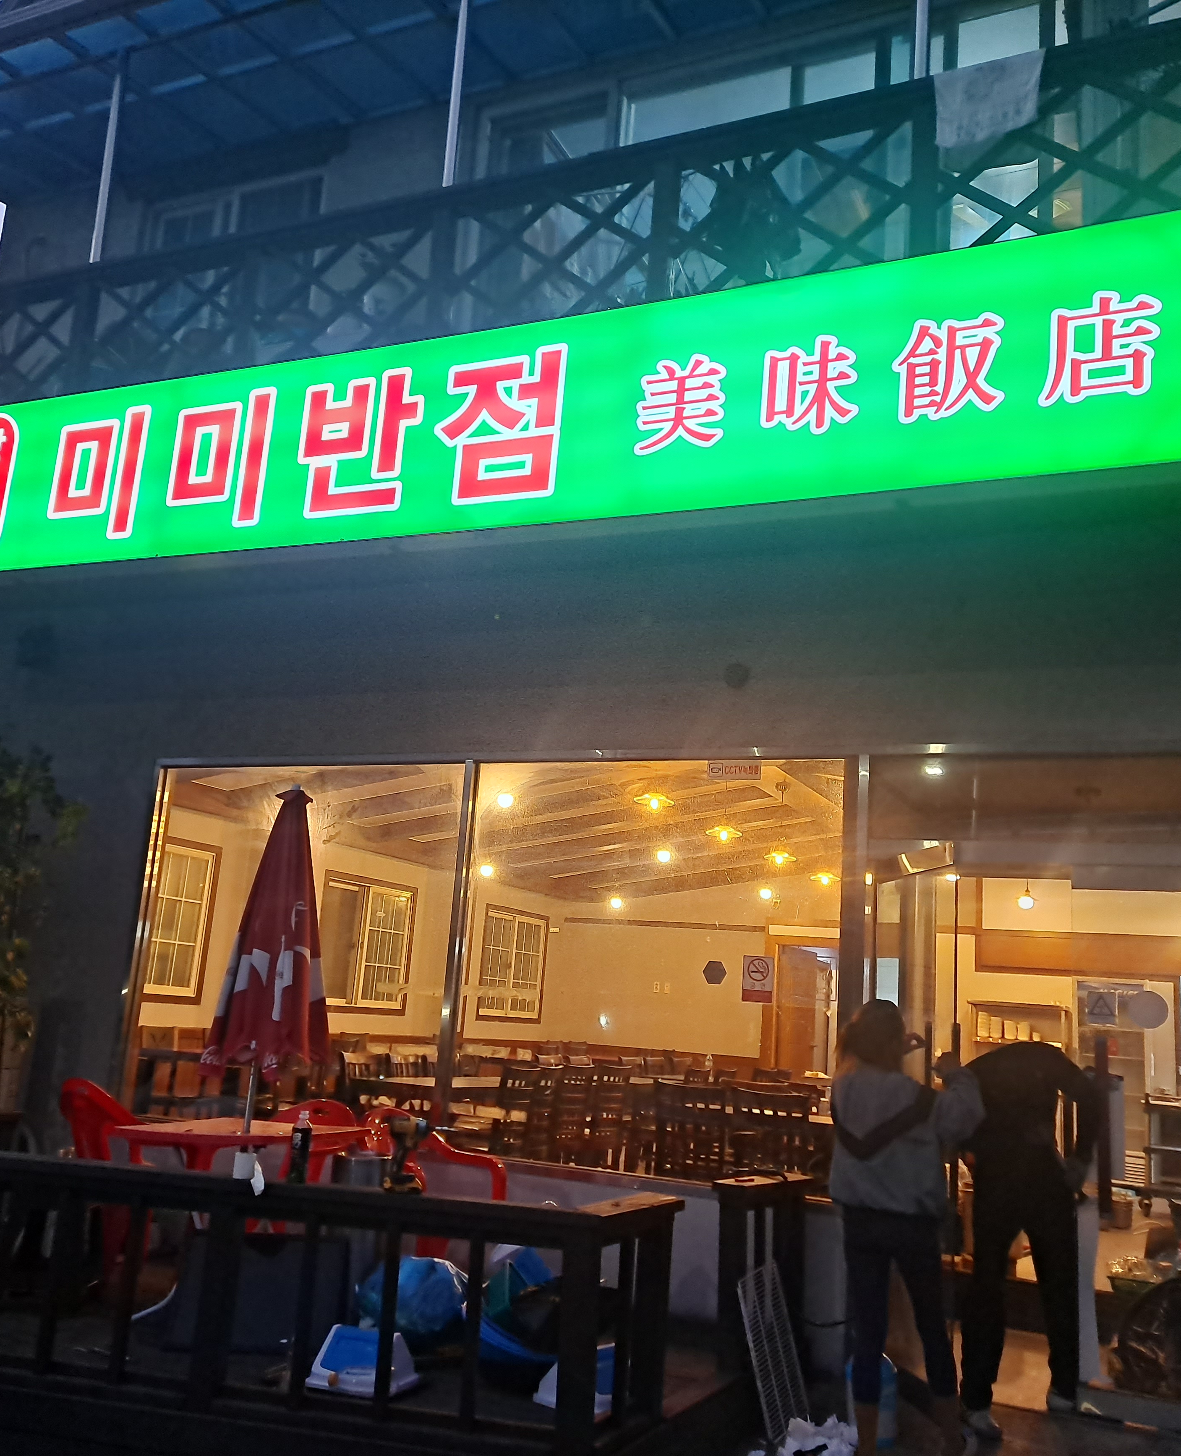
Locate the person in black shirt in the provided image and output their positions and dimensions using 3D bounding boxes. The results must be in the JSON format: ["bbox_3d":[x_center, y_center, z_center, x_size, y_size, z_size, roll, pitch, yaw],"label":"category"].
[{"bbox_3d":[1.857,2.102,5.694,0.560,1.530,0.640,-1,-14,24],"label":"person in black shirt"}]

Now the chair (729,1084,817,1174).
[{"bbox_3d":[1.039,2.476,7.464,0.440,0.910,0.500,-2,-14,26],"label":"chair"}]

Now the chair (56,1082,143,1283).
[{"bbox_3d":[-1.980,2.000,5.820,0.550,0.840,0.560,6,-13,-7],"label":"chair"}]

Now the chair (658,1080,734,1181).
[{"bbox_3d":[0.628,2.495,7.685,0.440,0.910,0.500,-2,-14,26],"label":"chair"}]

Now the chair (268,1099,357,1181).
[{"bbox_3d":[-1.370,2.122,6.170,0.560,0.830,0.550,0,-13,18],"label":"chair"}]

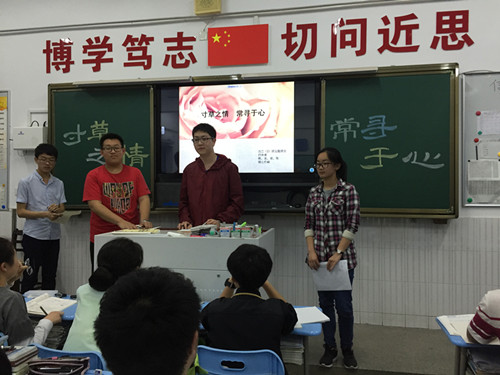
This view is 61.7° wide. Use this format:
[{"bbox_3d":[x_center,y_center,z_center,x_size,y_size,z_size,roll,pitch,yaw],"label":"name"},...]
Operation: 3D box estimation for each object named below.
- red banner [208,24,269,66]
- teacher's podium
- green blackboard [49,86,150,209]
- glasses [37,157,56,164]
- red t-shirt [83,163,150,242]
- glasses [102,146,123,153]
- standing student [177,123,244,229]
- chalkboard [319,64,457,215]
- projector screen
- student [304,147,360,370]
[{"bbox_3d":[-0.117,-1.393,4.114,0.603,0.375,0.020,0,1,11],"label":"red banner"},{"bbox_3d":[-0.416,0.865,2.951,1.070,1.107,0.630,0,1,11],"label":"teacher's podium"},{"bbox_3d":[-1.543,-0.417,4.319,1.190,1.278,0.060,0,1,11],"label":"green blackboard"},{"bbox_3d":[-1.700,-0.226,3.500,0.145,0.048,0.135,0,15,-38],"label":"glasses"},{"bbox_3d":[-1.060,0.132,3.350,0.540,0.640,0.300,0,1,-24],"label":"red t-shirt"},{"bbox_3d":[-1.083,-0.297,3.300,0.148,0.046,0.138,0,1,-18],"label":"glasses"},{"bbox_3d":[-0.322,0.386,3.369,0.530,1.806,0.370,0,1,12],"label":"standing student"},{"bbox_3d":[1.249,-0.402,3.777,1.173,1.337,0.060,0,1,11],"label":"chalkboard"},{"bbox_3d":[-0.142,-0.575,4.096,1.153,0.866,0.050,0,1,11],"label":"projector screen"},{"bbox_3d":[0.606,0.499,3.088,0.410,1.586,0.290,0,1,21],"label":"student"}]

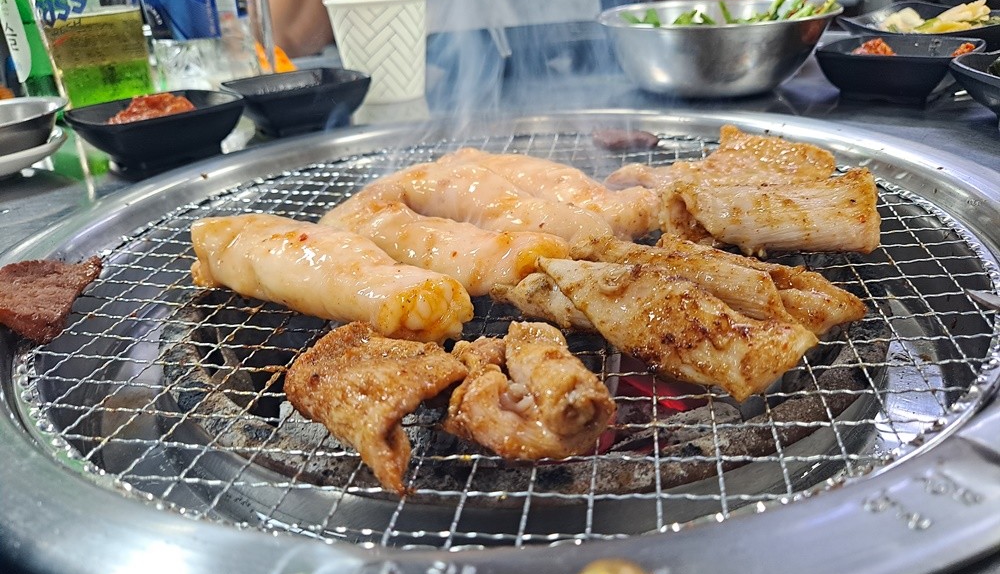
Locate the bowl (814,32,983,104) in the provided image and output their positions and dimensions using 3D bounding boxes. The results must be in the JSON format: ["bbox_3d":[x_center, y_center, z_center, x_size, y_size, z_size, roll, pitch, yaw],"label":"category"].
[{"bbox_3d":[0.234,-0.127,0.410,0.079,0.030,0.079,17,34,37],"label":"bowl"}]

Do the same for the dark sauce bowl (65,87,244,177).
[{"bbox_3d":[-0.192,-0.088,0.396,0.080,0.030,0.080,17,34,37],"label":"dark sauce bowl"}]

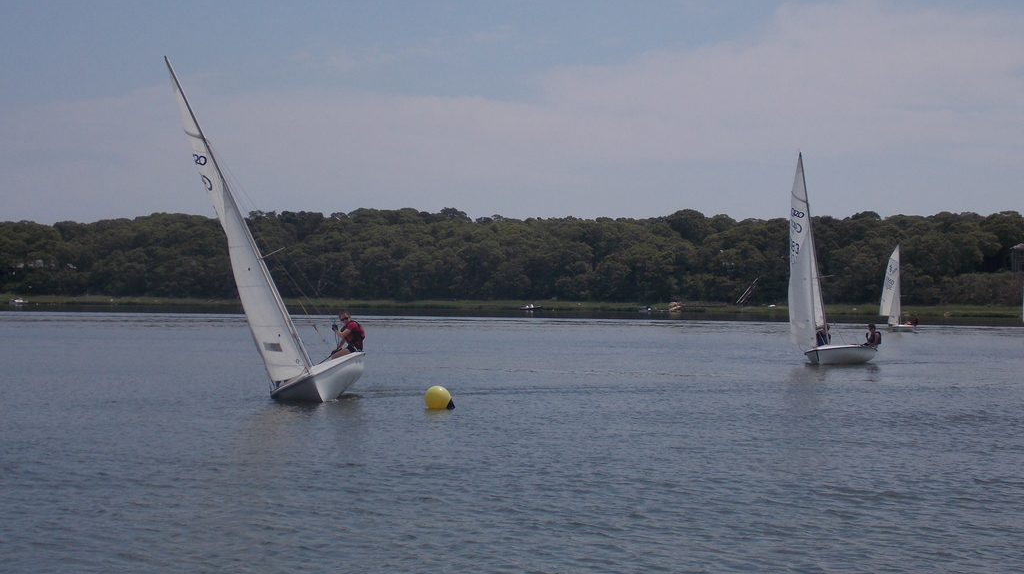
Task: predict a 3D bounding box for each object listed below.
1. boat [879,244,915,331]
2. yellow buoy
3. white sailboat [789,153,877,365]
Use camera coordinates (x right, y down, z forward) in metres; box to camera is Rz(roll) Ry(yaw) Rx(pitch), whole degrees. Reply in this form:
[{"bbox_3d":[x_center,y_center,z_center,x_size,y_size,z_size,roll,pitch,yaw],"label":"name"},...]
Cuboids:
[{"bbox_3d":[26.372,0.077,141.243,2.000,5.950,4.100,0,0,21],"label":"boat"},{"bbox_3d":[-1.095,1.672,31.200,0.440,0.410,0.420,1,0,0],"label":"yellow buoy"},{"bbox_3d":[8.852,-0.780,60.750,2.100,6.150,4.250,-10,-4,23],"label":"white sailboat"}]

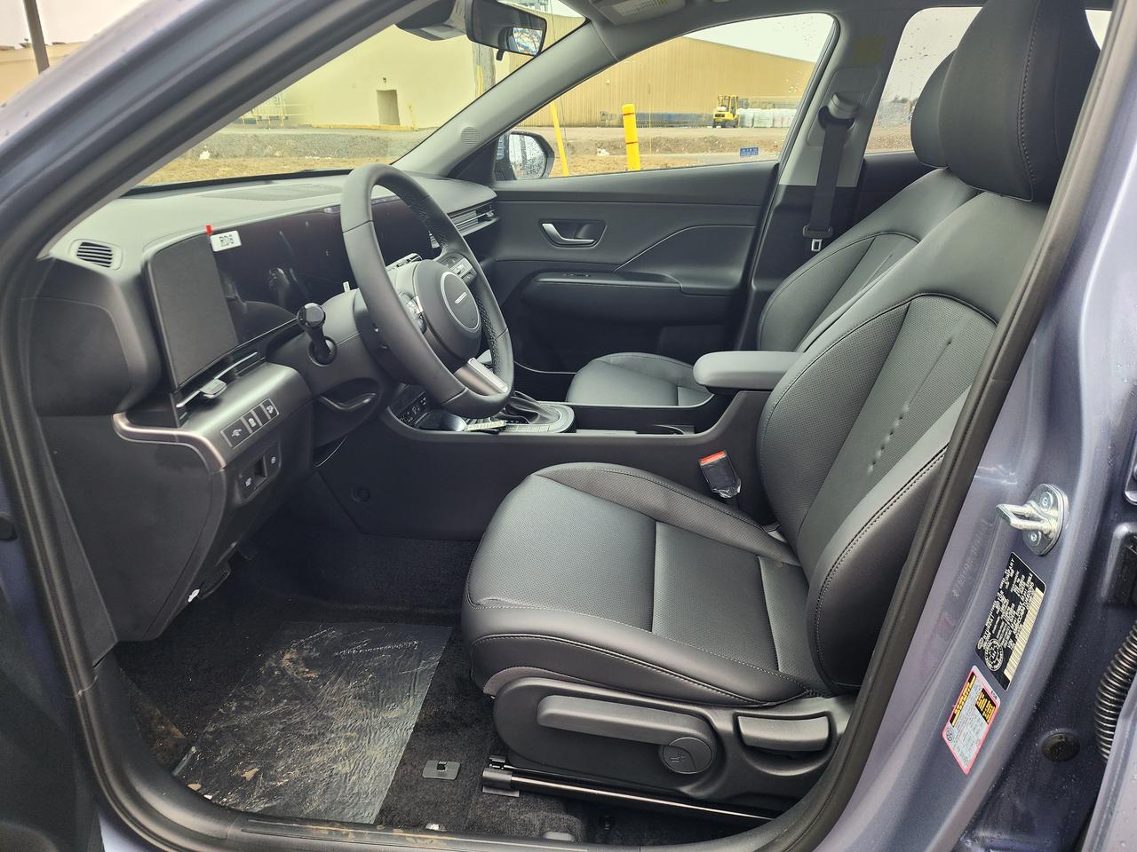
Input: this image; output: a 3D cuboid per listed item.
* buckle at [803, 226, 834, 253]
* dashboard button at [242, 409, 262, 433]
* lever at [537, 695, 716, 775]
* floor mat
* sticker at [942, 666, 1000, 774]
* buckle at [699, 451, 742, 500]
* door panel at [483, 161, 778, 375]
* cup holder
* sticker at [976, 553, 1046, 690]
[{"bbox_3d":[0.609,-0.466,1.859,0.070,0.064,0.020,4,21,13],"label":"buckle"},{"bbox_3d":[-0.373,-0.004,0.891,0.010,0.025,0.019,-23,16,16],"label":"dashboard button"},{"bbox_3d":[0.068,0.369,0.901,0.212,0.068,0.038,-1,20,9],"label":"lever"},{"bbox_3d":[-0.409,0.466,1.257,0.330,0.012,0.460,0,21,5],"label":"floor mat"},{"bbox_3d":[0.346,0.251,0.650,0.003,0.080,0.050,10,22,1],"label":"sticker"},{"bbox_3d":[0.263,0.087,1.294,0.047,0.084,0.028,-18,17,15],"label":"buckle"},{"bbox_3d":[0.127,-0.373,2.020,0.830,0.640,0.130,2,21,8],"label":"door panel"},{"bbox_3d":[0.176,0.041,1.451,0.100,0.070,0.100,2,21,8],"label":"cup holder"},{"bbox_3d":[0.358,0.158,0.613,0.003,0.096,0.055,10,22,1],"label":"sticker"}]

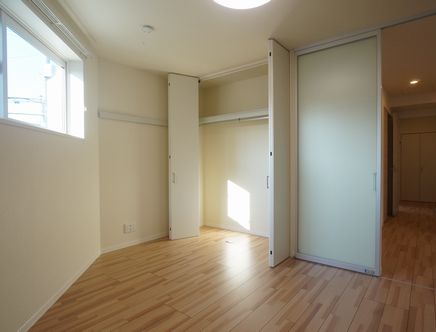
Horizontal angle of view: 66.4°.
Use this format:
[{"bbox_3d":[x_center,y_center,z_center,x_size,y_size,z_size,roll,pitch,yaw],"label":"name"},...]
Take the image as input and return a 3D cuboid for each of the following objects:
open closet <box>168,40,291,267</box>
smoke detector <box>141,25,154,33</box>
[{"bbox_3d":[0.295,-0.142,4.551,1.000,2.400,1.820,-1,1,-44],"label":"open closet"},{"bbox_3d":[-0.666,-1.296,3.157,0.122,0.045,0.122,0,1,0],"label":"smoke detector"}]

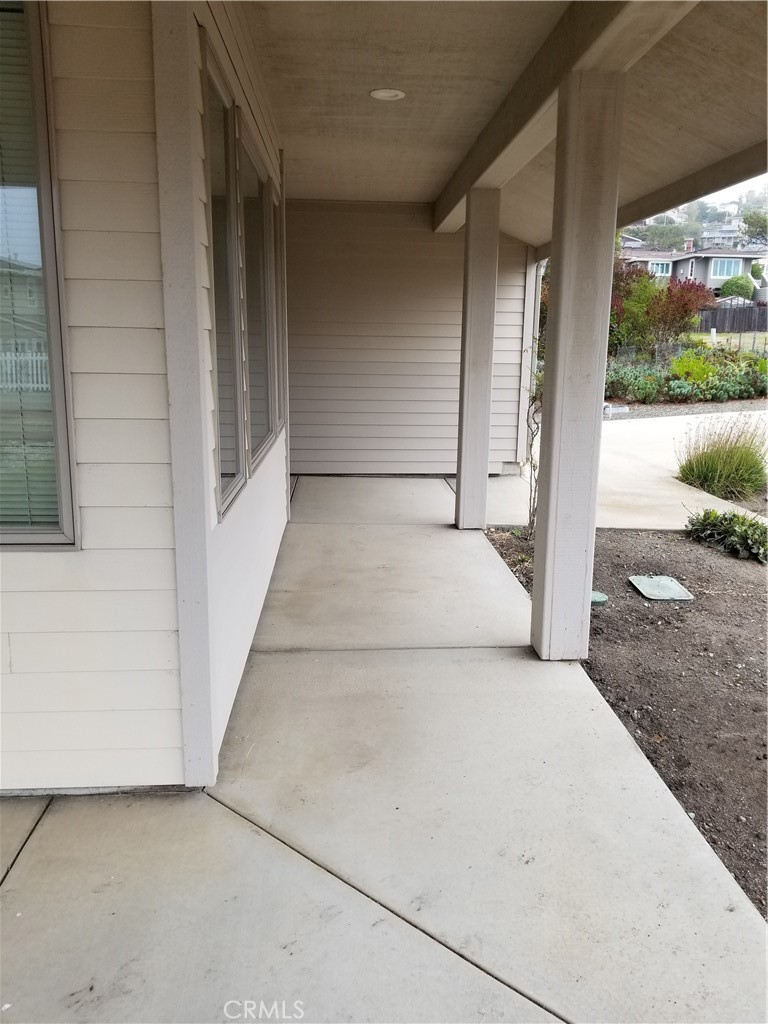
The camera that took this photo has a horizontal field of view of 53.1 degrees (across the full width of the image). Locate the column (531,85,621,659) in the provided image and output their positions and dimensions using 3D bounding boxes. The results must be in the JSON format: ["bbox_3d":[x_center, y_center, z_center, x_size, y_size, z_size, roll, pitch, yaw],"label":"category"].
[{"bbox_3d":[0.815,-0.535,3.293,0.203,2.408,0.200,0,12,-3],"label":"column"}]

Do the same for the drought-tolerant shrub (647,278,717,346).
[{"bbox_3d":[9.638,-6.452,25.000,2.000,2.350,1.800,0,12,-3],"label":"drought-tolerant shrub"}]

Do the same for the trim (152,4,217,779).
[{"bbox_3d":[-0.569,-0.385,2.204,0.097,2.553,0.103,0,12,-3],"label":"trim"}]

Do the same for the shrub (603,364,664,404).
[{"bbox_3d":[5.635,-2.890,17.300,1.250,0.850,1.000,0,12,-3],"label":"shrub"}]

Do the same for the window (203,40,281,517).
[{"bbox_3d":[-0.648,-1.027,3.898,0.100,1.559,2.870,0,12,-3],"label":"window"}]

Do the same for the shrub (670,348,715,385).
[{"bbox_3d":[7.621,-3.595,19.000,0.950,0.850,0.850,0,12,-3],"label":"shrub"}]

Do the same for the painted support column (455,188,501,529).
[{"bbox_3d":[0.686,-1.074,5.682,0.197,2.429,0.197,0,12,-3],"label":"painted support column"}]

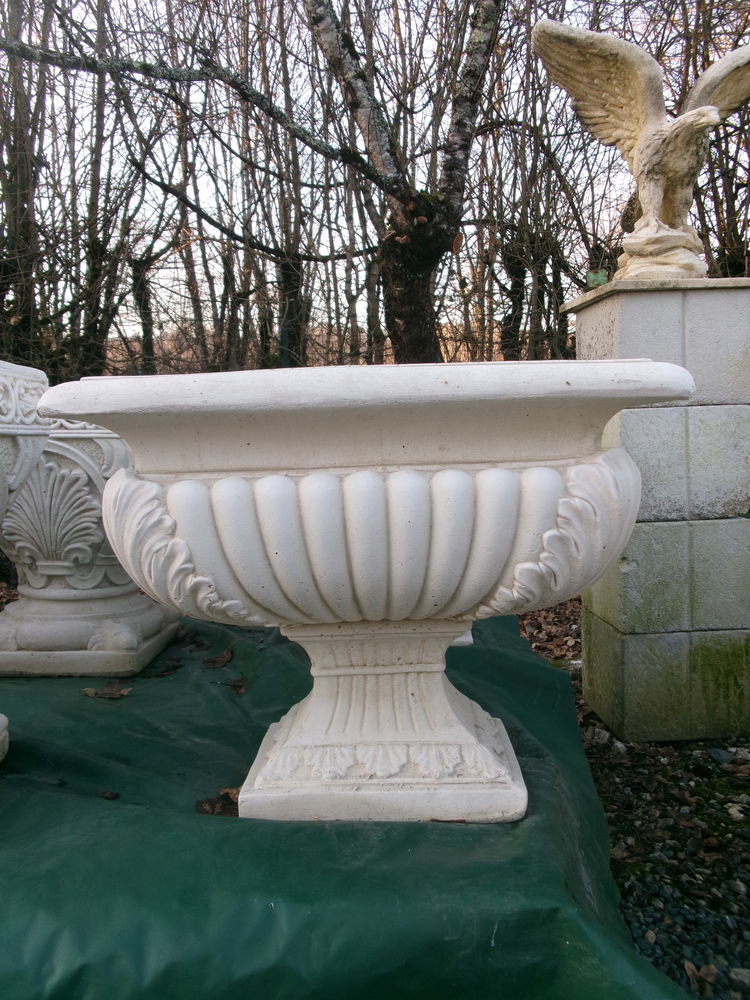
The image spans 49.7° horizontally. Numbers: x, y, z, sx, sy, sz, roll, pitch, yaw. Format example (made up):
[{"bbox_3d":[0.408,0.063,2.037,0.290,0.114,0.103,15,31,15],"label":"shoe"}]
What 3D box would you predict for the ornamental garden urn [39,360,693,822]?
[{"bbox_3d":[0.007,0.120,1.147,0.692,0.560,0.577,-2,4,3],"label":"ornamental garden urn"}]

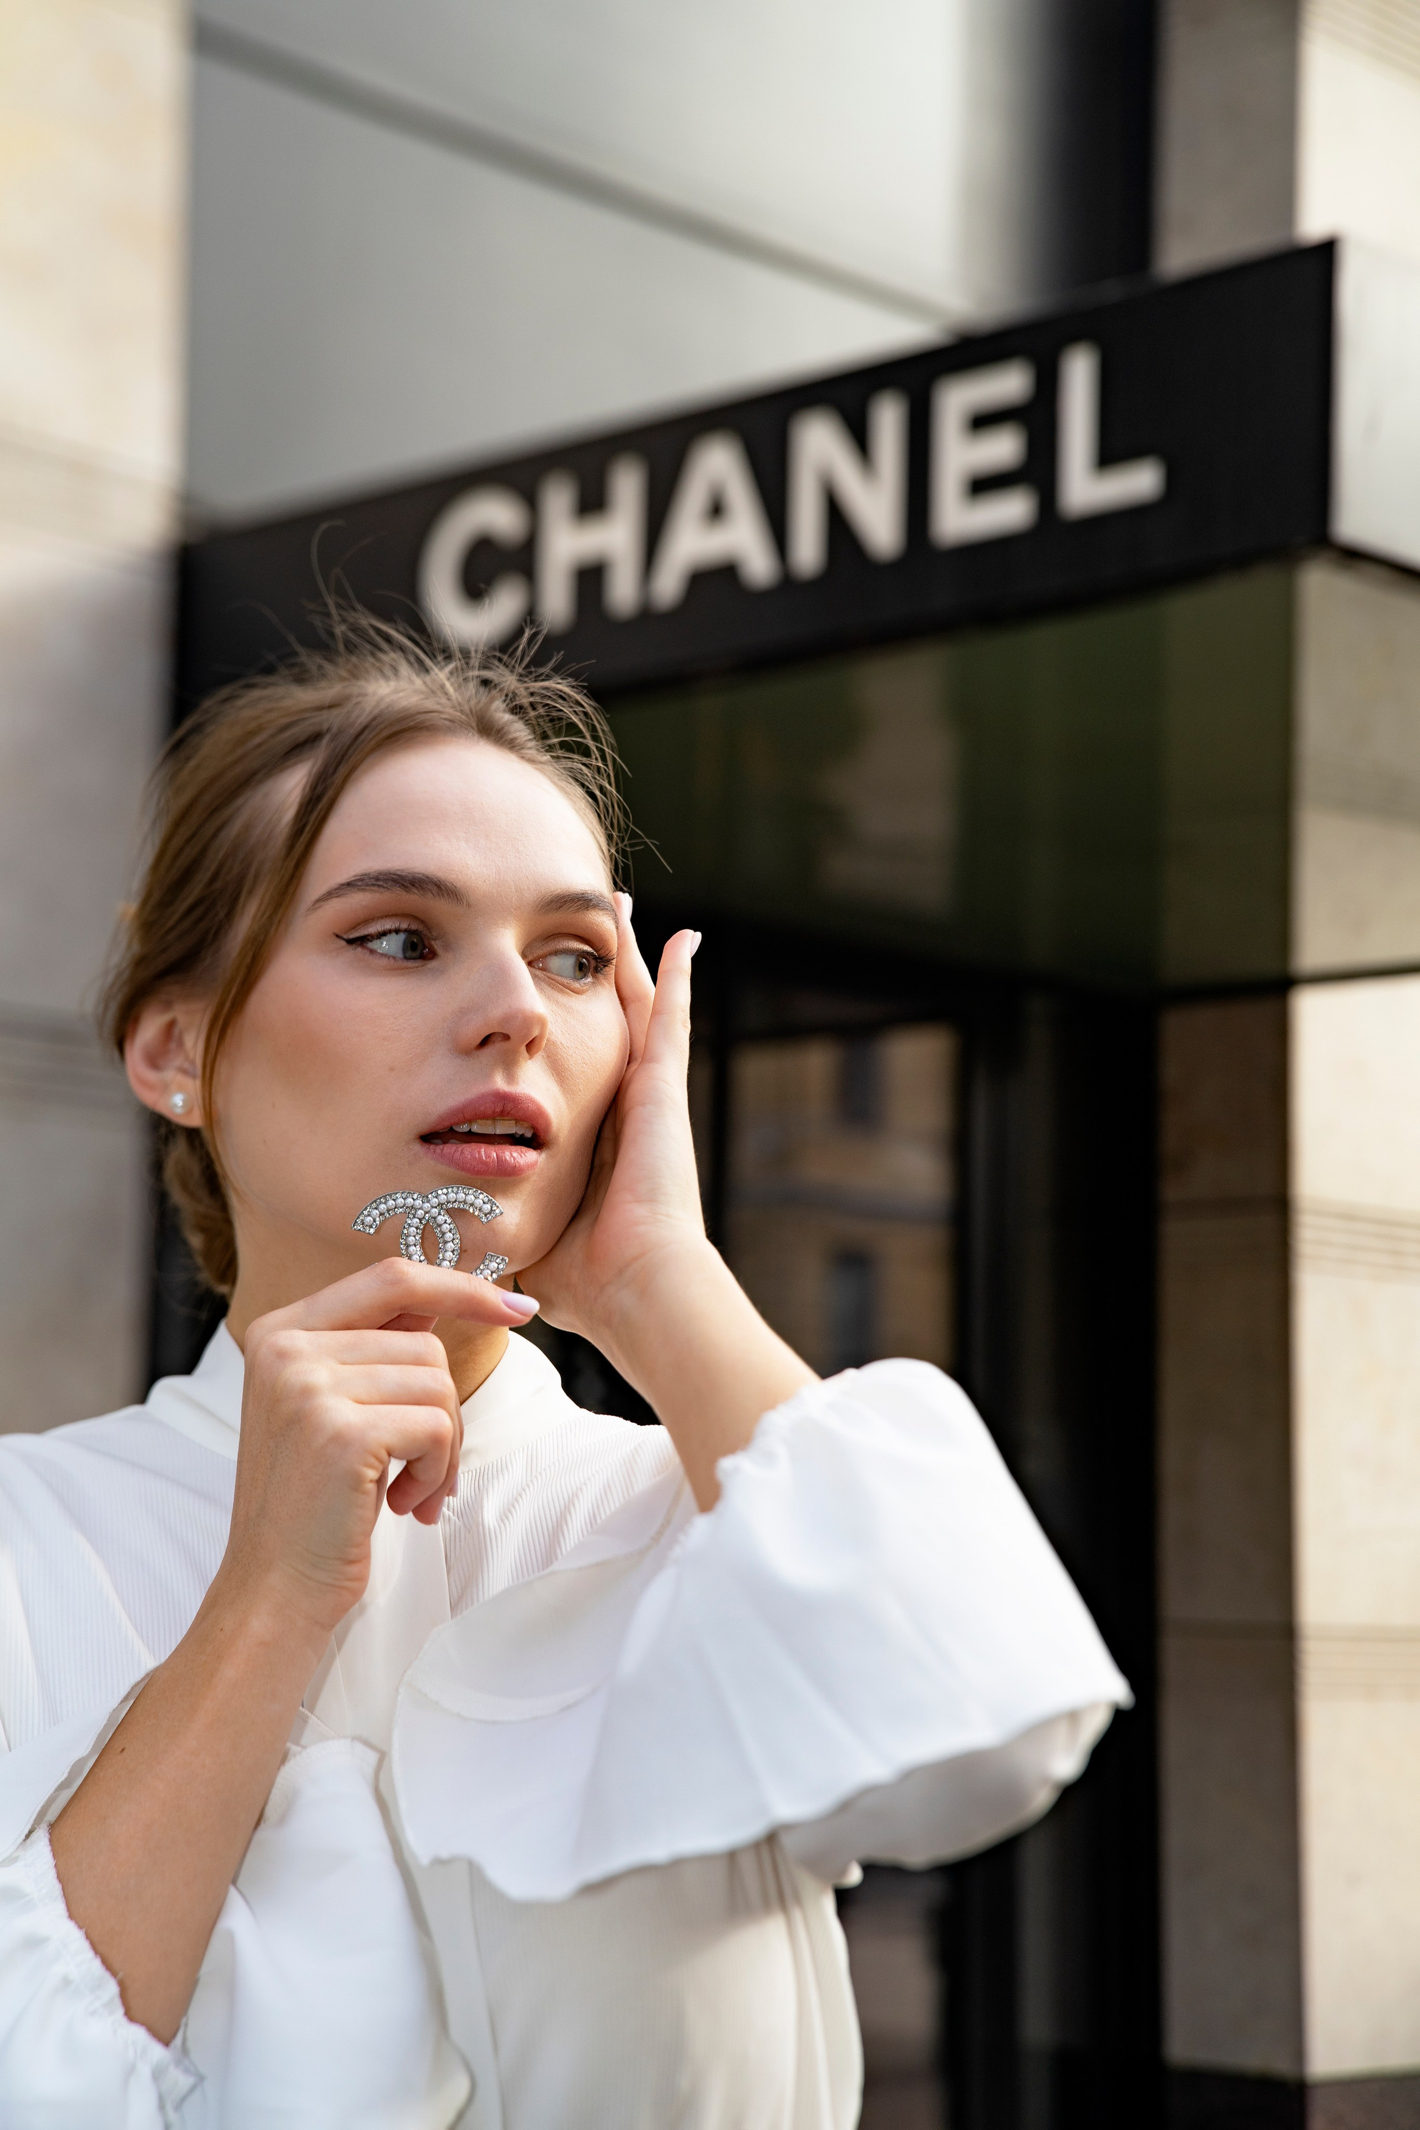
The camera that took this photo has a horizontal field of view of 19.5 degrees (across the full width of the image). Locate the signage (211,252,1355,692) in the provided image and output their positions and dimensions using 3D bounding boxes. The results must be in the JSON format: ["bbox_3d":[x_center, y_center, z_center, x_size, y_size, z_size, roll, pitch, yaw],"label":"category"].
[{"bbox_3d":[-0.002,-0.846,6.870,2.504,0.453,0.130,-6,-11,41],"label":"signage"}]

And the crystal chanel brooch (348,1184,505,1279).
[{"bbox_3d":[-0.095,0.060,1.400,0.051,0.038,0.009,-7,-2,-4],"label":"crystal chanel brooch"}]

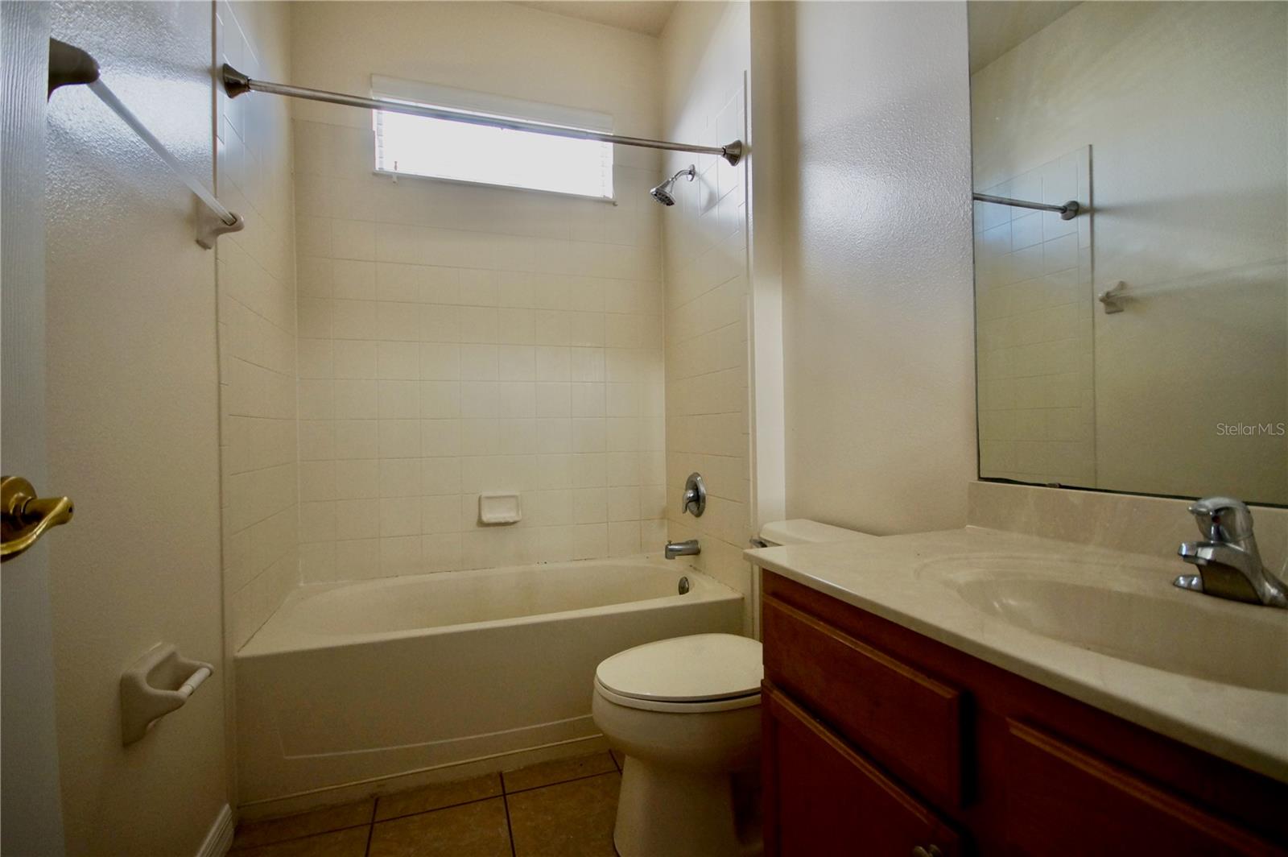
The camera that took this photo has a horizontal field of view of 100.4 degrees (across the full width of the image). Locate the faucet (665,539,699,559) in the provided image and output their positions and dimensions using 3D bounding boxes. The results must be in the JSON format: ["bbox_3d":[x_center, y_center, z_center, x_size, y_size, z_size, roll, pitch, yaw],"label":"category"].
[{"bbox_3d":[0.152,0.476,2.131,0.143,0.065,0.055,-1,0,-19],"label":"faucet"}]

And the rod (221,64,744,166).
[{"bbox_3d":[-0.387,-0.915,1.609,1.466,0.075,0.075,-1,0,-16],"label":"rod"}]

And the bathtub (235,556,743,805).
[{"bbox_3d":[-0.485,0.804,1.946,1.495,0.436,0.710,-1,0,-17],"label":"bathtub"}]

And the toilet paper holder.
[{"bbox_3d":[-0.870,0.476,0.994,0.090,0.125,0.150,-1,0,-21],"label":"toilet paper holder"}]

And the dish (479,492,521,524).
[{"bbox_3d":[-0.599,0.334,2.242,0.160,0.115,0.060,-1,0,-17],"label":"dish"}]

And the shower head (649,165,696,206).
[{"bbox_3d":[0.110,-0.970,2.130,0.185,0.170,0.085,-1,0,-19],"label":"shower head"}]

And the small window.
[{"bbox_3d":[-0.606,-1.210,2.274,0.985,0.395,0.060,-1,0,-17],"label":"small window"}]

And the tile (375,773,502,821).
[{"bbox_3d":[-0.564,1.029,1.497,0.333,0.010,0.107,-1,0,-17],"label":"tile"}]

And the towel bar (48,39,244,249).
[{"bbox_3d":[-0.884,-0.482,0.990,0.085,0.110,0.650,-1,0,-21],"label":"towel bar"}]

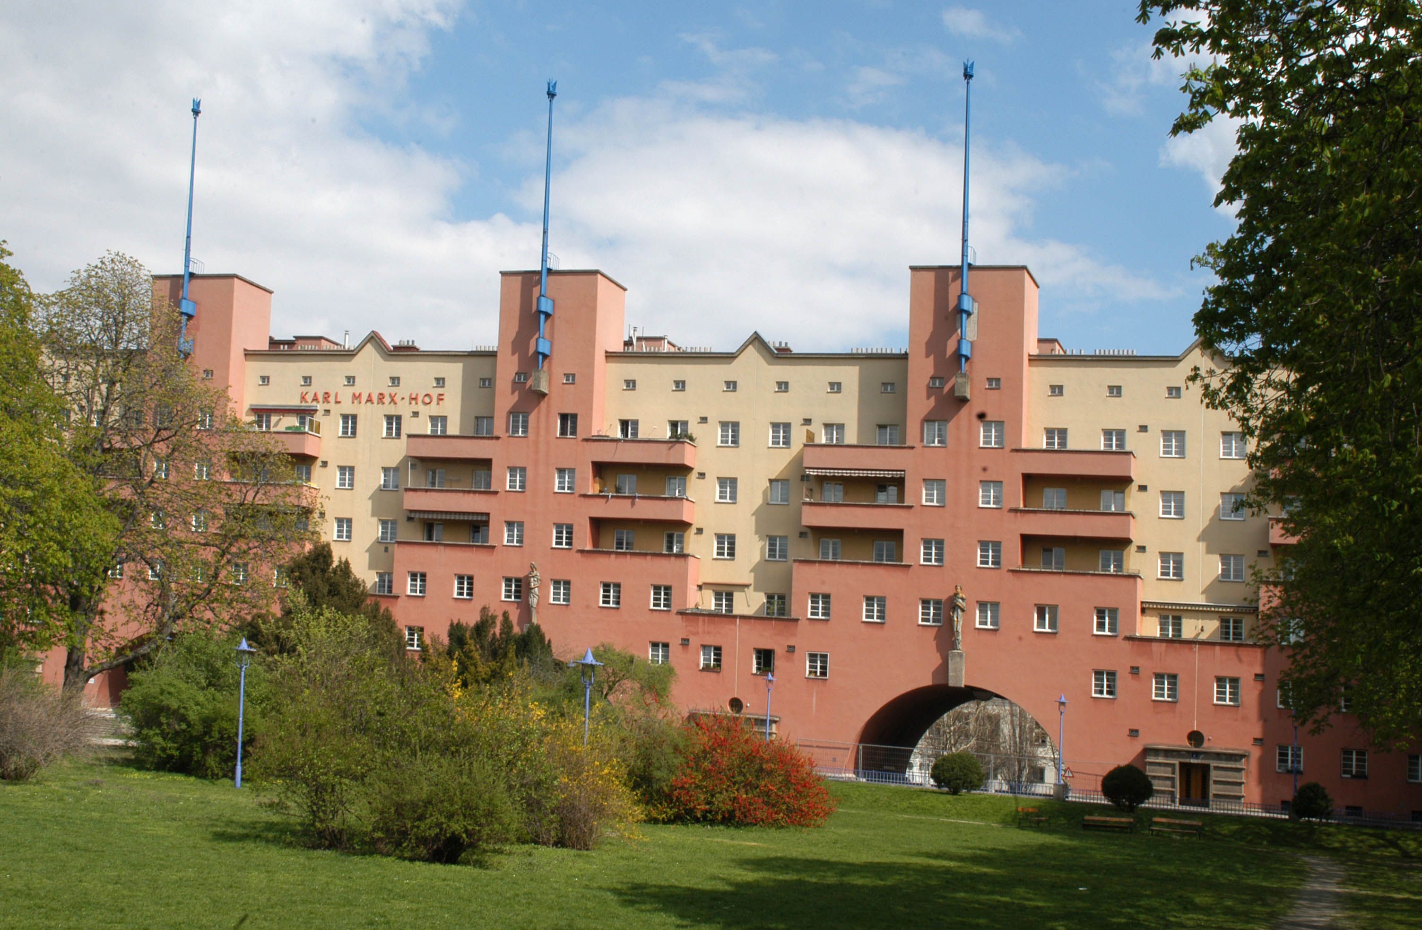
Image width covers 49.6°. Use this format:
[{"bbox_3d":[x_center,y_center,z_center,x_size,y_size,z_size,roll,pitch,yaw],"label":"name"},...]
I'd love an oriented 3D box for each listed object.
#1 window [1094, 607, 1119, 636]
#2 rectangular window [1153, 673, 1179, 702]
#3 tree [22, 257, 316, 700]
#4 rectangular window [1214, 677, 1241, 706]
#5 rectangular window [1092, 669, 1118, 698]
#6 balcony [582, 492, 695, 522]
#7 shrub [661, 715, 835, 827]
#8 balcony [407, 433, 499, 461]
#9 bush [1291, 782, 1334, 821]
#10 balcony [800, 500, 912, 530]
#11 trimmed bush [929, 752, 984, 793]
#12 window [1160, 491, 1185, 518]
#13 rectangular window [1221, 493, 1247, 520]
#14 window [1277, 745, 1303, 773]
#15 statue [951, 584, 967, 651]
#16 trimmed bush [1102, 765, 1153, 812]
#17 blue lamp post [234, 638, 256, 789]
[{"bbox_3d":[19.506,7.708,76.012,1.160,1.370,0.200,1,-6,17],"label":"window"},{"bbox_3d":[22.766,11.130,77.109,1.200,1.410,0.200,1,-5,17],"label":"rectangular window"},{"bbox_3d":[-19.935,1.028,57.000,10.000,17.000,9.300,1,-6,17],"label":"tree"},{"bbox_3d":[25.628,11.201,76.267,1.200,1.410,0.200,1,-5,17],"label":"rectangular window"},{"bbox_3d":[19.944,11.081,77.938,1.200,1.410,0.200,1,-5,17],"label":"rectangular window"},{"bbox_3d":[-4.058,2.303,83.906,5.700,1.420,1.650,1,-6,17],"label":"balcony"},{"bbox_3d":[1.064,8.749,44.000,4.955,3.207,4.200,1,-3,16],"label":"shrub"},{"bbox_3d":[-14.243,-0.913,87.020,5.500,1.450,1.650,1,-6,17],"label":"balcony"},{"bbox_3d":[24.603,13.754,63.000,1.774,1.591,1.800,1,-3,16],"label":"bush"},{"bbox_3d":[7.903,2.709,82.506,5.960,1.400,1.400,1,-5,17],"label":"balcony"},{"bbox_3d":[10.817,13.470,67.500,2.388,1.900,2.300,1,-3,16],"label":"trimmed bush"},{"bbox_3d":[23.609,2.017,78.715,1.200,1.410,0.200,1,-5,17],"label":"window"},{"bbox_3d":[25.871,2.062,76.173,1.200,1.360,0.200,1,-6,17],"label":"rectangular window"},{"bbox_3d":[27.697,14.056,73.612,1.165,1.274,0.220,1,-3,16],"label":"window"},{"bbox_3d":[12.469,7.669,77.285,0.780,3.350,0.720,1,-6,17],"label":"statue"},{"bbox_3d":[18.137,14.047,67.000,2.200,2.100,2.200,1,-5,17],"label":"trimmed bush"},{"bbox_3d":[-12.416,6.613,41.000,0.540,4.000,0.540,1,-6,17],"label":"blue lamp post"}]

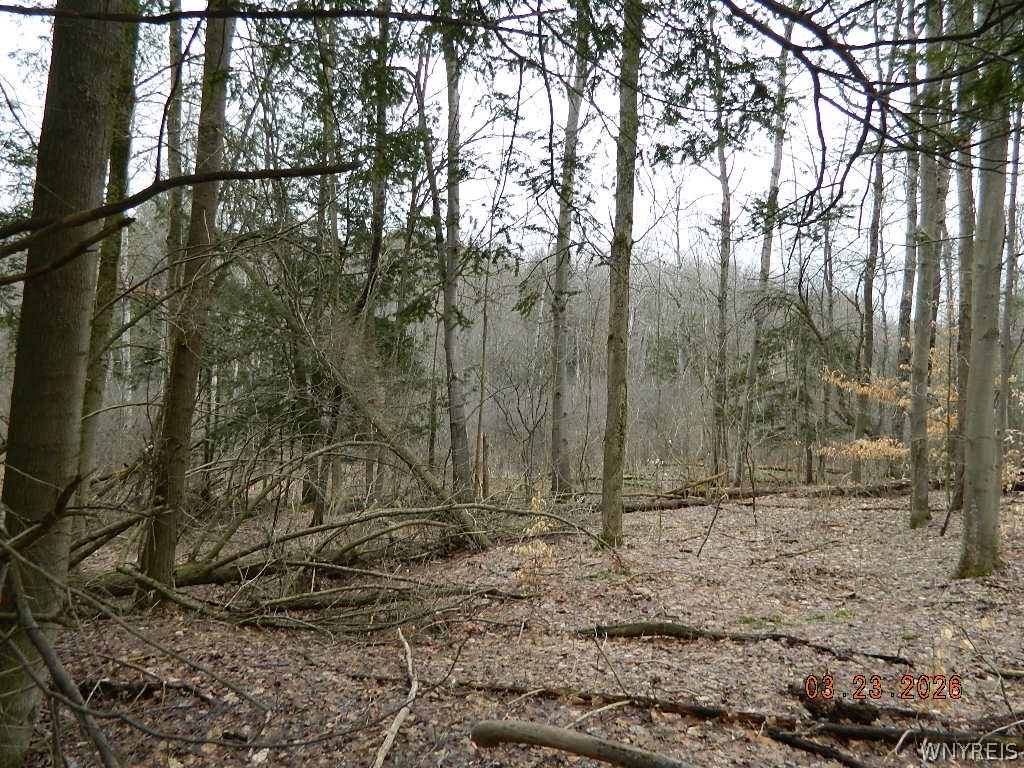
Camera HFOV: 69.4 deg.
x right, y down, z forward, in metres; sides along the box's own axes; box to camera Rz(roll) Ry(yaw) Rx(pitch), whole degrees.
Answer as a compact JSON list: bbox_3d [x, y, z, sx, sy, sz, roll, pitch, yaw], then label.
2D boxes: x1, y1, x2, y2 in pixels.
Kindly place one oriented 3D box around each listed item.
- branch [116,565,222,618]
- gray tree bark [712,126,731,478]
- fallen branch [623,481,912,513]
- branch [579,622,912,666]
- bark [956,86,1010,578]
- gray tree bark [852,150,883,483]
[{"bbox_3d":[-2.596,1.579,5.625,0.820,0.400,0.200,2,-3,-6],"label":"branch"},{"bbox_3d":[6.143,-2.488,21.888,0.360,10.464,0.360,1,-3,16],"label":"gray tree bark"},{"bbox_3d":[5.566,2.222,15.005,8.451,0.320,0.400,3,-3,-30],"label":"fallen branch"},{"bbox_3d":[1.549,1.759,5.131,2.192,0.140,0.250,1,-3,12],"label":"branch"},{"bbox_3d":[5.221,-0.631,8.118,0.450,5.394,0.450,2,-3,33],"label":"bark"},{"bbox_3d":[9.654,-1.853,20.047,0.360,9.139,0.360,4,-3,25],"label":"gray tree bark"}]

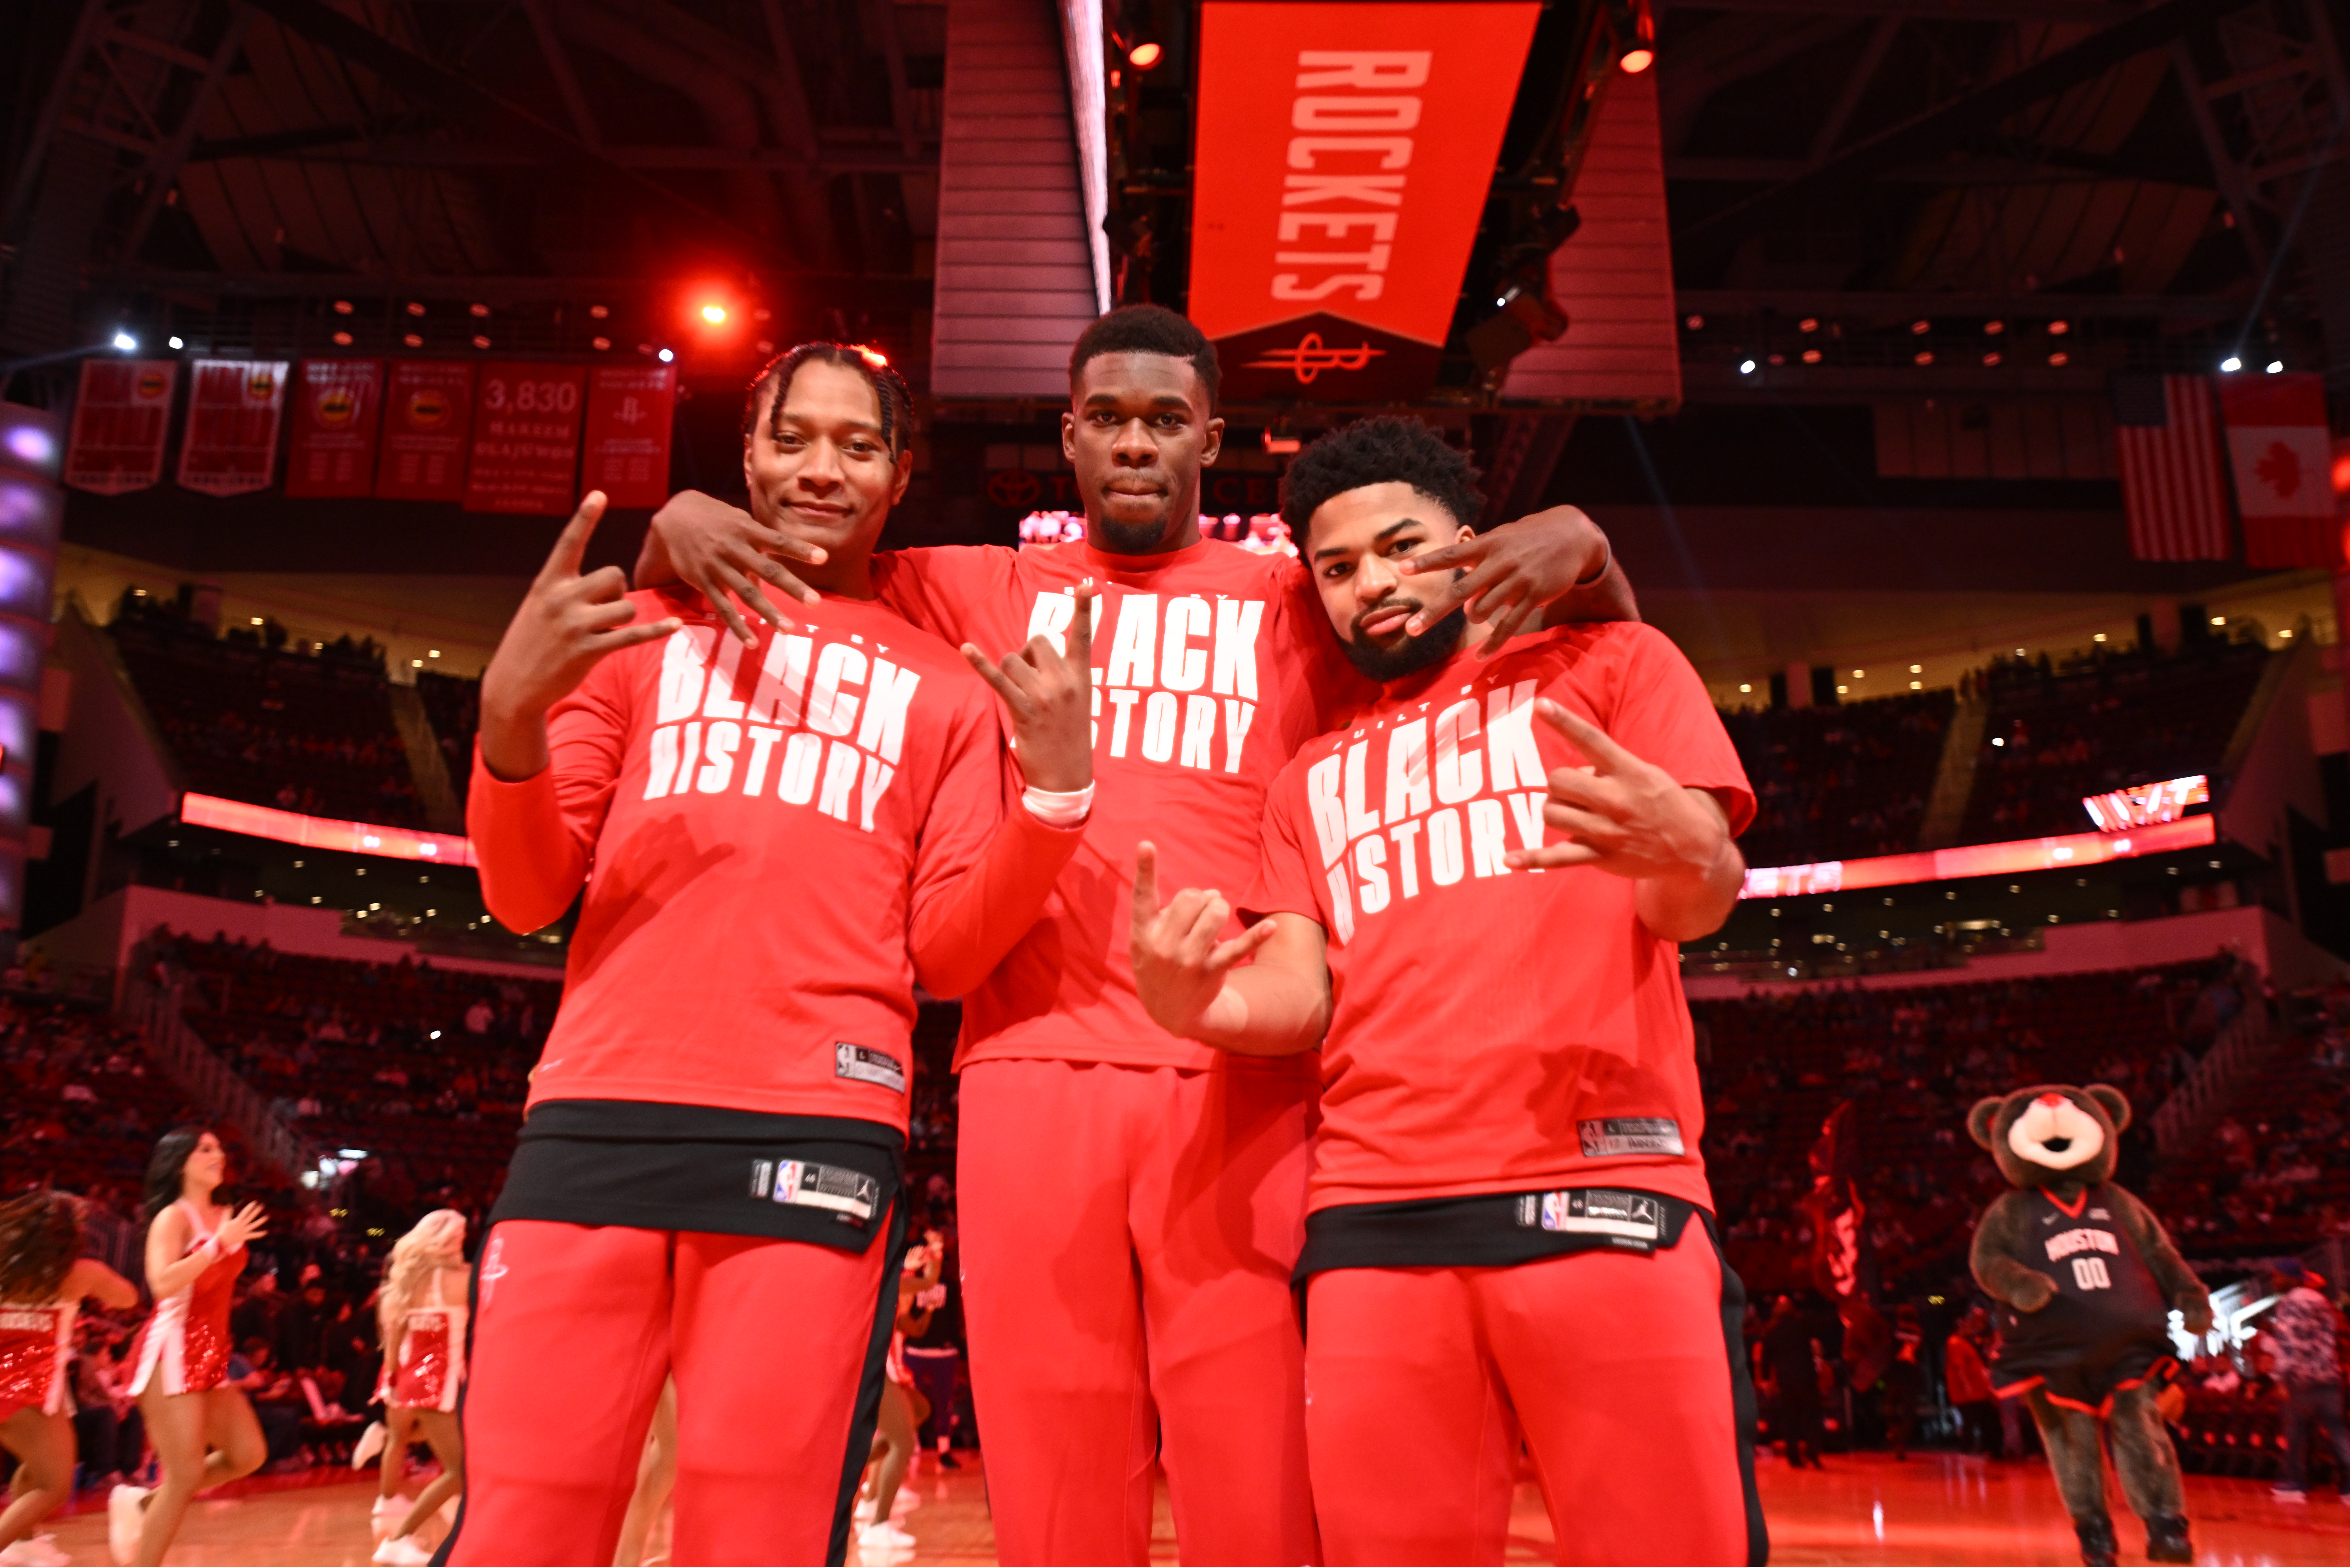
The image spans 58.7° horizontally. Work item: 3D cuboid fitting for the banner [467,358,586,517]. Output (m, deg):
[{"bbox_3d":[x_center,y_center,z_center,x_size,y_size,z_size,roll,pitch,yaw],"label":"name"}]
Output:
[{"bbox_3d":[-17.673,-9.418,57.000,2.940,4.420,0.050,2,-16,-4],"label":"banner"}]

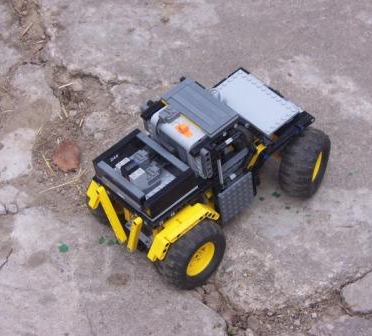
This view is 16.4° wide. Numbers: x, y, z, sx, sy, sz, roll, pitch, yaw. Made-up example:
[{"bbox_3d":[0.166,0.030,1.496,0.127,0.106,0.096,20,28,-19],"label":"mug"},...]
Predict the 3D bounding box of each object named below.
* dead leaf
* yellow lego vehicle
[{"bbox_3d":[-0.147,-0.014,1.589,0.036,0.011,0.047,-4,50,5],"label":"dead leaf"},{"bbox_3d":[0.023,-0.012,1.458,0.267,0.168,0.176,-38,55,-21],"label":"yellow lego vehicle"}]

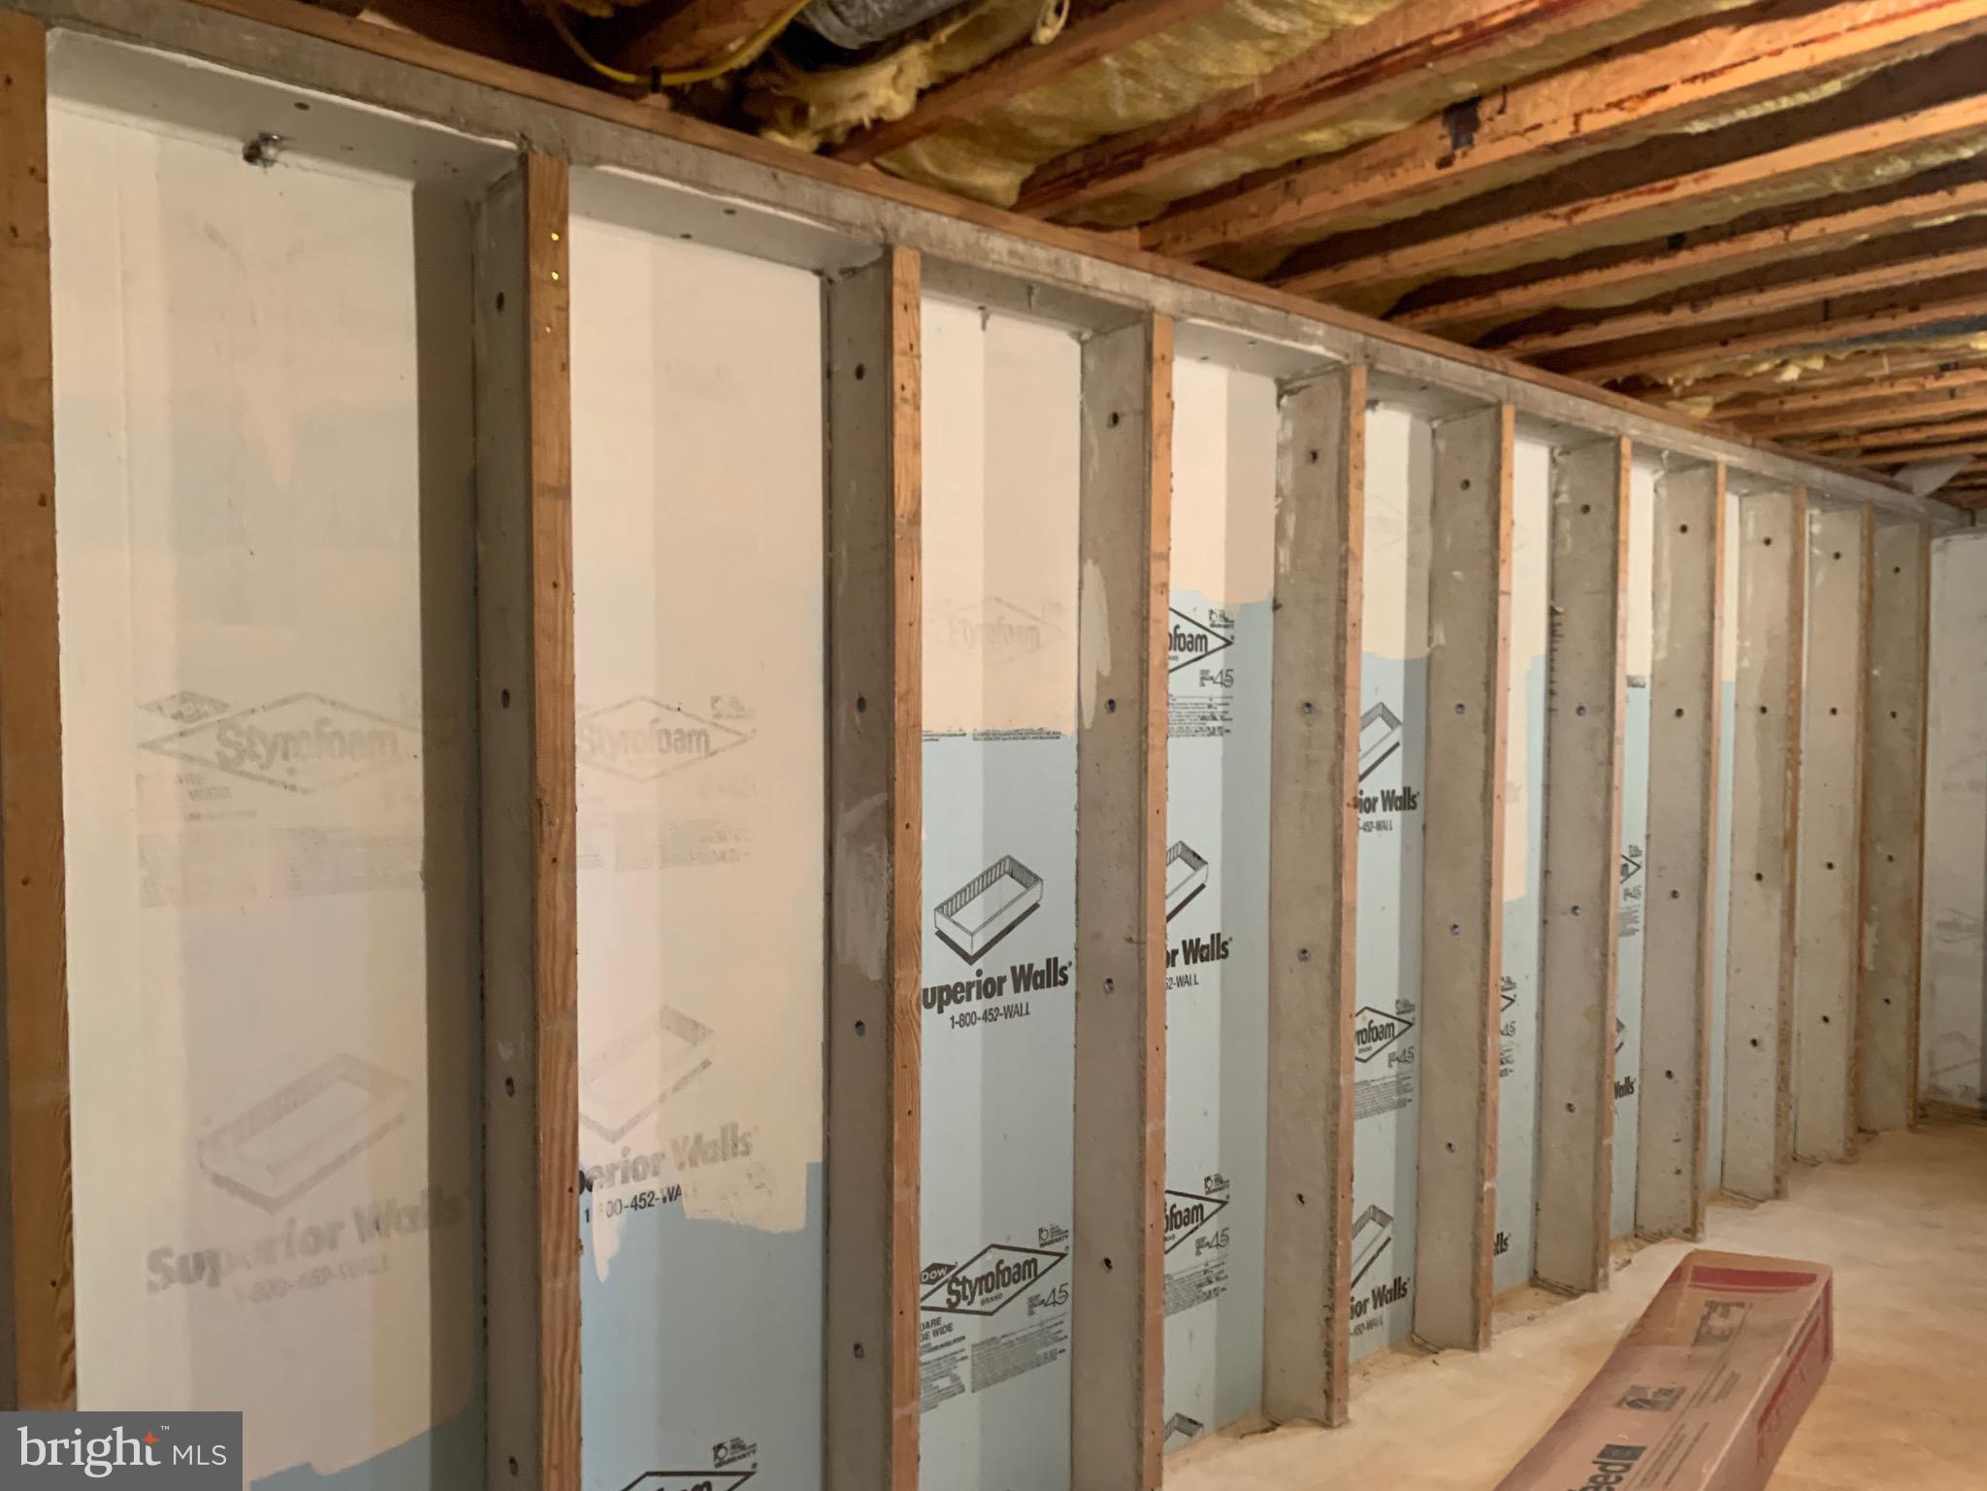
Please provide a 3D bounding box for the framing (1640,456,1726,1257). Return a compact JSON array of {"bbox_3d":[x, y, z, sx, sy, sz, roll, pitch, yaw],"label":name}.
[{"bbox_3d":[2.085,0.321,4.523,0.063,2.315,0.180,-1,2,-41],"label":"framing"}]

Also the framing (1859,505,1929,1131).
[{"bbox_3d":[3.459,0.302,5.729,0.063,2.315,0.180,-1,2,-41],"label":"framing"}]

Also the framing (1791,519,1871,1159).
[{"bbox_3d":[3.001,0.308,5.327,0.063,2.315,0.180,-1,2,-41],"label":"framing"}]

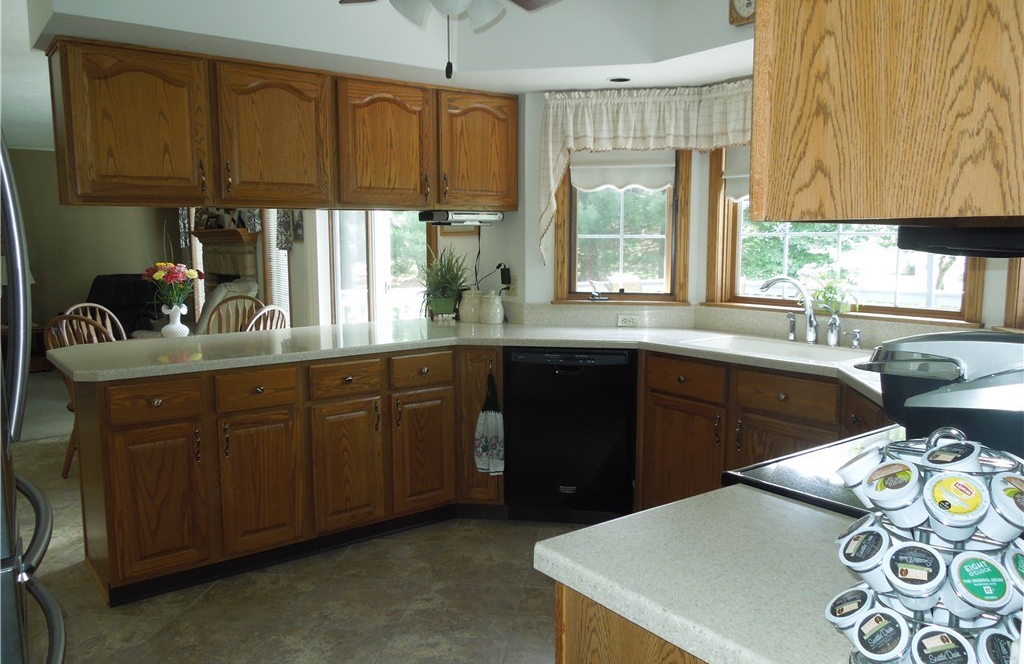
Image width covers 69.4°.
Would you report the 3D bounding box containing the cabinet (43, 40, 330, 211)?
[{"bbox_3d":[-1.345,-0.838,3.201,1.065,0.605,0.350,-5,8,-36],"label":"cabinet"}]

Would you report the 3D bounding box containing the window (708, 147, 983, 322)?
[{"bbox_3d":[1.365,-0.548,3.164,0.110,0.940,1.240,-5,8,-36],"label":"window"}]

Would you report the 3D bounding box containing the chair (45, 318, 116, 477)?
[{"bbox_3d":[-2.327,0.362,4.357,0.500,0.965,0.560,1,7,13],"label":"chair"}]

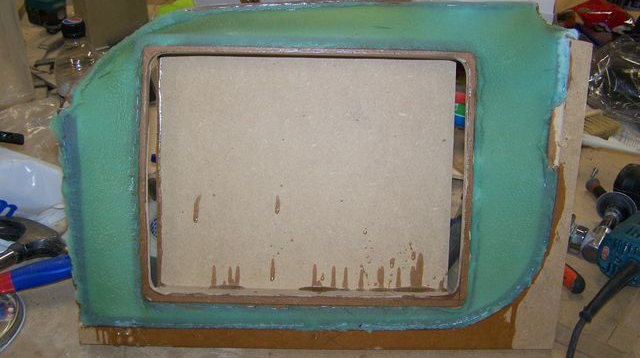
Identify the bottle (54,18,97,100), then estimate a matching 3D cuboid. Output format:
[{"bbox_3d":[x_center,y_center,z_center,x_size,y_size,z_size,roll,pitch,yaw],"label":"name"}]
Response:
[{"bbox_3d":[-0.333,-0.114,0.997,0.066,0.225,0.066,1,30,0],"label":"bottle"}]

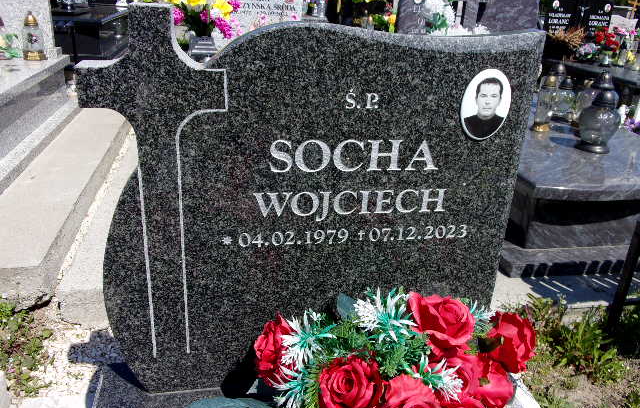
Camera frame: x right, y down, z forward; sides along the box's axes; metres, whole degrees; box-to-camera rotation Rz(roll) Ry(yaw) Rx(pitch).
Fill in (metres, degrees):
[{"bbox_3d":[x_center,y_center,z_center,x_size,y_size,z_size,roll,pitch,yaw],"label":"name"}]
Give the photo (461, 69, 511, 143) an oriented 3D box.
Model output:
[{"bbox_3d":[0.306,-0.180,0.946,0.097,0.130,0.010,-2,23,-12],"label":"photo"}]

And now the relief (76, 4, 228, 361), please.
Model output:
[{"bbox_3d":[-0.281,-0.014,0.935,0.230,0.651,0.075,-2,23,-12],"label":"relief"}]

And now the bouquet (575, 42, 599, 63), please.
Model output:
[{"bbox_3d":[3.108,-1.763,6.026,0.260,0.200,0.240,-2,23,-12],"label":"bouquet"}]

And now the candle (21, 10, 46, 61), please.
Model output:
[{"bbox_3d":[-1.819,-1.071,3.292,0.115,0.303,0.115,-2,23,-12],"label":"candle"}]

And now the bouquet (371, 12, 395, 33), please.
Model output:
[{"bbox_3d":[0.630,-1.792,5.140,0.230,0.200,0.200,-2,23,-12],"label":"bouquet"}]

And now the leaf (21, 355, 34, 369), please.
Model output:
[{"bbox_3d":[-0.858,0.462,1.518,0.045,0.015,0.052,-2,23,-12],"label":"leaf"}]

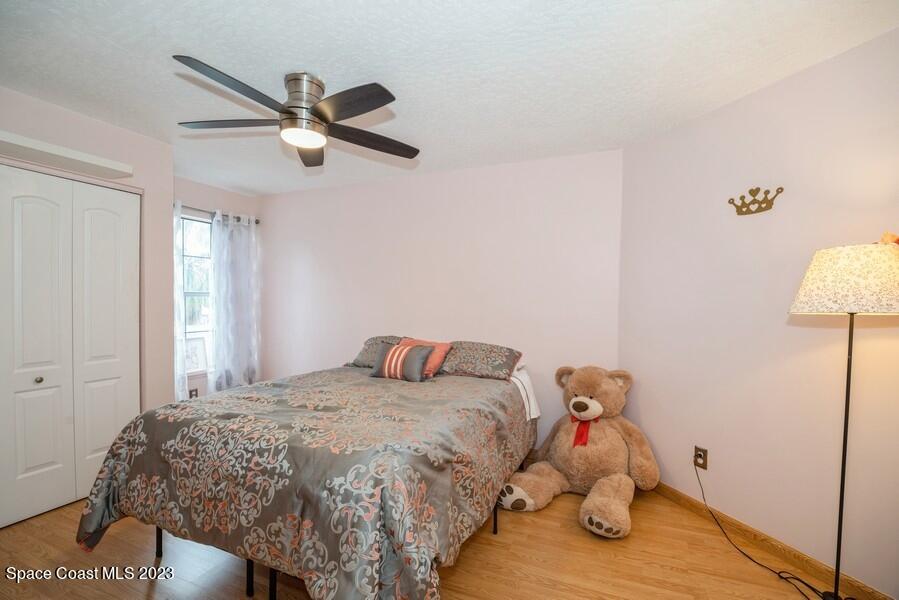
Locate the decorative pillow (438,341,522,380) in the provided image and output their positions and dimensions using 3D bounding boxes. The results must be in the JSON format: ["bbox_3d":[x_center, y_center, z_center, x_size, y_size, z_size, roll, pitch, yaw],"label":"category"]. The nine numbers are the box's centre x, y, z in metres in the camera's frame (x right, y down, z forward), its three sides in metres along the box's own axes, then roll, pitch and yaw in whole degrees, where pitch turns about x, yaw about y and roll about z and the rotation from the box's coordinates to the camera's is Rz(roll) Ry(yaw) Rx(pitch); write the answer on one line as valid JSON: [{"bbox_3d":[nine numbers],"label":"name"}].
[{"bbox_3d":[0.233,0.489,3.101,0.670,0.145,0.430,1,37,22],"label":"decorative pillow"}]

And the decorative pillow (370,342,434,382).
[{"bbox_3d":[-0.369,0.490,2.993,0.460,0.310,0.130,1,-37,22],"label":"decorative pillow"}]

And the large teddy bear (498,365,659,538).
[{"bbox_3d":[0.883,0.883,2.454,0.800,0.810,0.830,1,1,34],"label":"large teddy bear"}]

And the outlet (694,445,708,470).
[{"bbox_3d":[1.516,0.950,2.255,0.012,0.117,0.070,0,1,-24],"label":"outlet"}]

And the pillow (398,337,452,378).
[{"bbox_3d":[-0.254,0.479,3.205,0.450,0.130,0.430,1,41,22],"label":"pillow"}]

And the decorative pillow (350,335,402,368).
[{"bbox_3d":[-0.546,0.479,3.402,0.670,0.145,0.430,1,39,22],"label":"decorative pillow"}]

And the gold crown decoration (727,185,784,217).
[{"bbox_3d":[1.647,-0.533,2.014,0.012,0.140,0.260,0,1,-24],"label":"gold crown decoration"}]

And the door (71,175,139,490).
[{"bbox_3d":[-2.300,0.259,2.530,0.035,2.000,0.365,1,1,23],"label":"door"}]

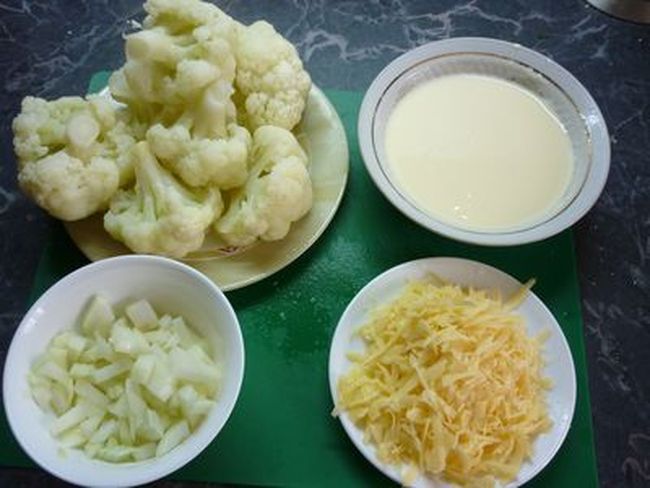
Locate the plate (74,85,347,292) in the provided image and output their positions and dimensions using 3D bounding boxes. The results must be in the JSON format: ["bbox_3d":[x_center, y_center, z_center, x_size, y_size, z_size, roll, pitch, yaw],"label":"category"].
[{"bbox_3d":[-0.098,-0.063,0.515,0.236,0.026,0.236,0,65,-1],"label":"plate"}]

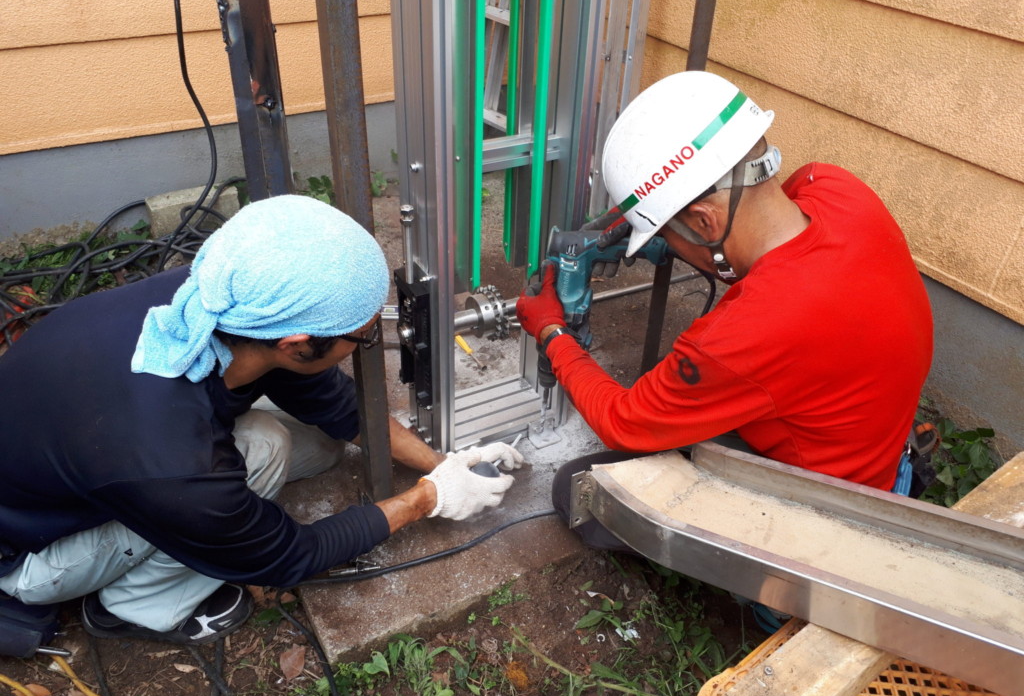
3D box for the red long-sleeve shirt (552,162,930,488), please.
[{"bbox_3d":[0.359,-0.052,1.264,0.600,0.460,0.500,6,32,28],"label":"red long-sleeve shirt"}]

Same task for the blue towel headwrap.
[{"bbox_3d":[-0.297,-0.066,0.950,0.280,0.200,0.190,1,30,-36],"label":"blue towel headwrap"}]

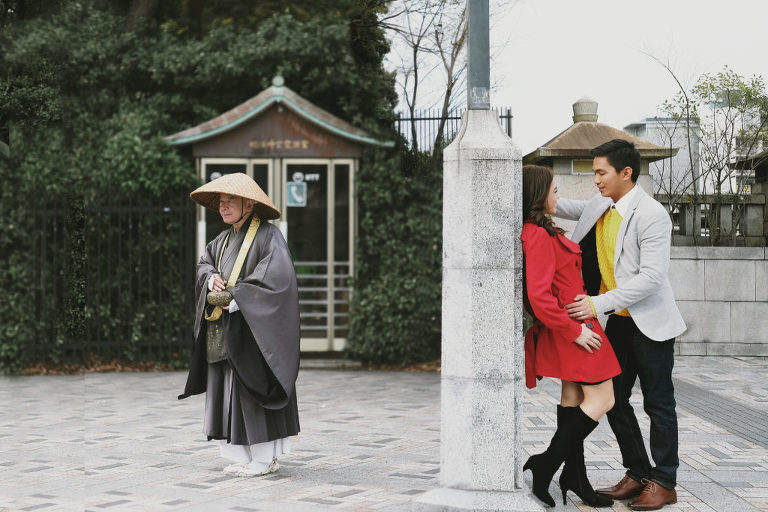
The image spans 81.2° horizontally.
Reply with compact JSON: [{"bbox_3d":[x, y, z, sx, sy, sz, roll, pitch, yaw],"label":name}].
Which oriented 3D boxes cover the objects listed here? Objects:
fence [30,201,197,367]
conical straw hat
[{"bbox_3d":[-2.909,0.305,4.800,1.800,1.800,0.080,0,0,0],"label":"fence"},{"bbox_3d":[-0.808,-0.370,2.500,0.485,0.185,0.485,17,-10,-36],"label":"conical straw hat"}]

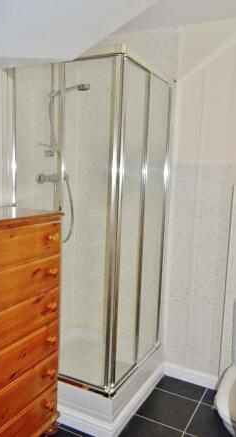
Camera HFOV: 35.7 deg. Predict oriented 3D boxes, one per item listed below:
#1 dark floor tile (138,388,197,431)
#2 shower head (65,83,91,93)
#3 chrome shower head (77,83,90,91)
[{"bbox_3d":[0.319,1.202,2.305,0.309,0.010,0.316,6,8,27],"label":"dark floor tile"},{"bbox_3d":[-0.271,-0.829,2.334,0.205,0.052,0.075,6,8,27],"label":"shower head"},{"bbox_3d":[-0.220,-0.824,2.308,0.085,0.040,0.075,6,8,27],"label":"chrome shower head"}]

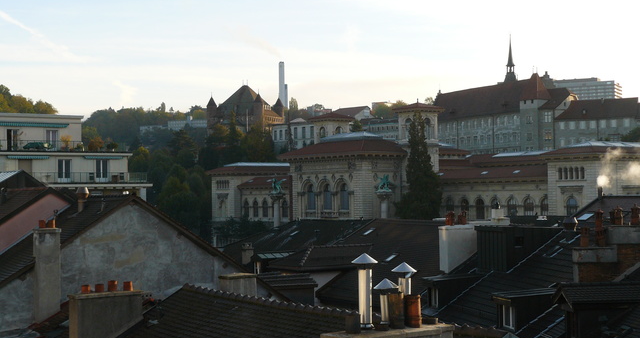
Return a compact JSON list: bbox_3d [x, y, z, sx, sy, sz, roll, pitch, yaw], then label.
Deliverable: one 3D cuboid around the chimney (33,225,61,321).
[{"bbox_3d":[-10.790,4.217,41.000,0.980,3.800,0.500,0,-2,-29],"label":"chimney"}]

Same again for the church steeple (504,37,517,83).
[{"bbox_3d":[64.395,-36.677,350.000,3.400,15.600,3.400,-2,-2,27],"label":"church steeple"}]

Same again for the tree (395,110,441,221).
[{"bbox_3d":[20.263,1.131,213.000,9.800,26.000,9.800,-1,-2,0],"label":"tree"}]

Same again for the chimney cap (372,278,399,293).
[{"bbox_3d":[1.107,1.961,17.500,0.430,0.230,0.430,-1,-2,0],"label":"chimney cap"}]

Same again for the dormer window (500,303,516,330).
[{"bbox_3d":[6.903,5.421,38.000,0.200,0.950,0.950,0,-2,-15],"label":"dormer window"}]

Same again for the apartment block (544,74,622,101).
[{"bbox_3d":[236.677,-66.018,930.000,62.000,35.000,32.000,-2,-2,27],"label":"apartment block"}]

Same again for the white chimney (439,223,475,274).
[{"bbox_3d":[6.413,3.600,46.600,1.800,2.050,0.780,0,-2,-22],"label":"white chimney"}]

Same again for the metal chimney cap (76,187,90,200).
[{"bbox_3d":[-10.745,1.099,47.000,0.600,0.520,0.600,-1,-2,0],"label":"metal chimney cap"}]

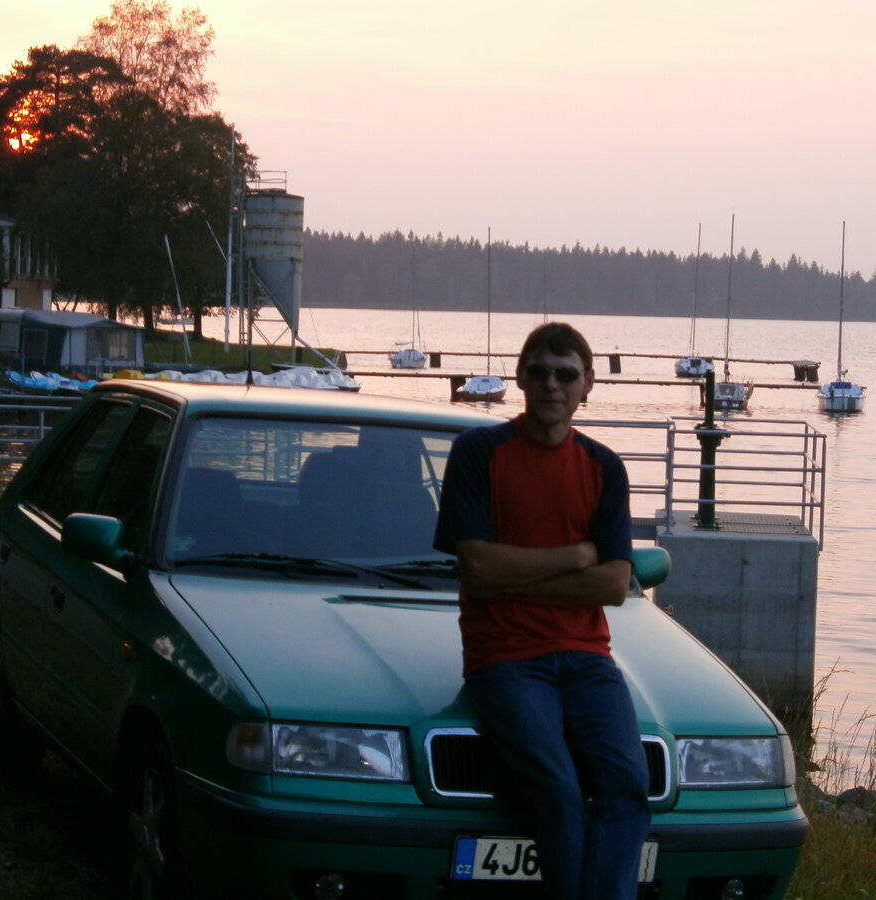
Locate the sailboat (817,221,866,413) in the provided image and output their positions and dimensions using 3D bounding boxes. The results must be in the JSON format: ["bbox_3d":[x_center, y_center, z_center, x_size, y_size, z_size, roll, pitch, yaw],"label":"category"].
[{"bbox_3d":[17.800,-5.907,115.351,2.050,8.190,6.000,2,3,5],"label":"sailboat"}]

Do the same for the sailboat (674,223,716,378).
[{"bbox_3d":[16.174,-9.371,163.732,2.350,9.510,6.600,1,3,-3],"label":"sailboat"}]

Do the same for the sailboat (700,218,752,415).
[{"bbox_3d":[12.800,-6.116,115.339,2.150,8.370,6.000,2,3,10],"label":"sailboat"}]

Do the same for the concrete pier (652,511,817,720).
[{"bbox_3d":[3.294,1.822,29.733,1.690,1.950,3.470,2,3,5],"label":"concrete pier"}]

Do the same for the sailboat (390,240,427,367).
[{"bbox_3d":[-1.775,-9.172,166.748,2.100,7.910,5.600,2,3,16],"label":"sailboat"}]

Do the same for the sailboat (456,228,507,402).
[{"bbox_3d":[2.094,-5.976,115.848,2.000,7.520,5.400,2,3,17],"label":"sailboat"}]

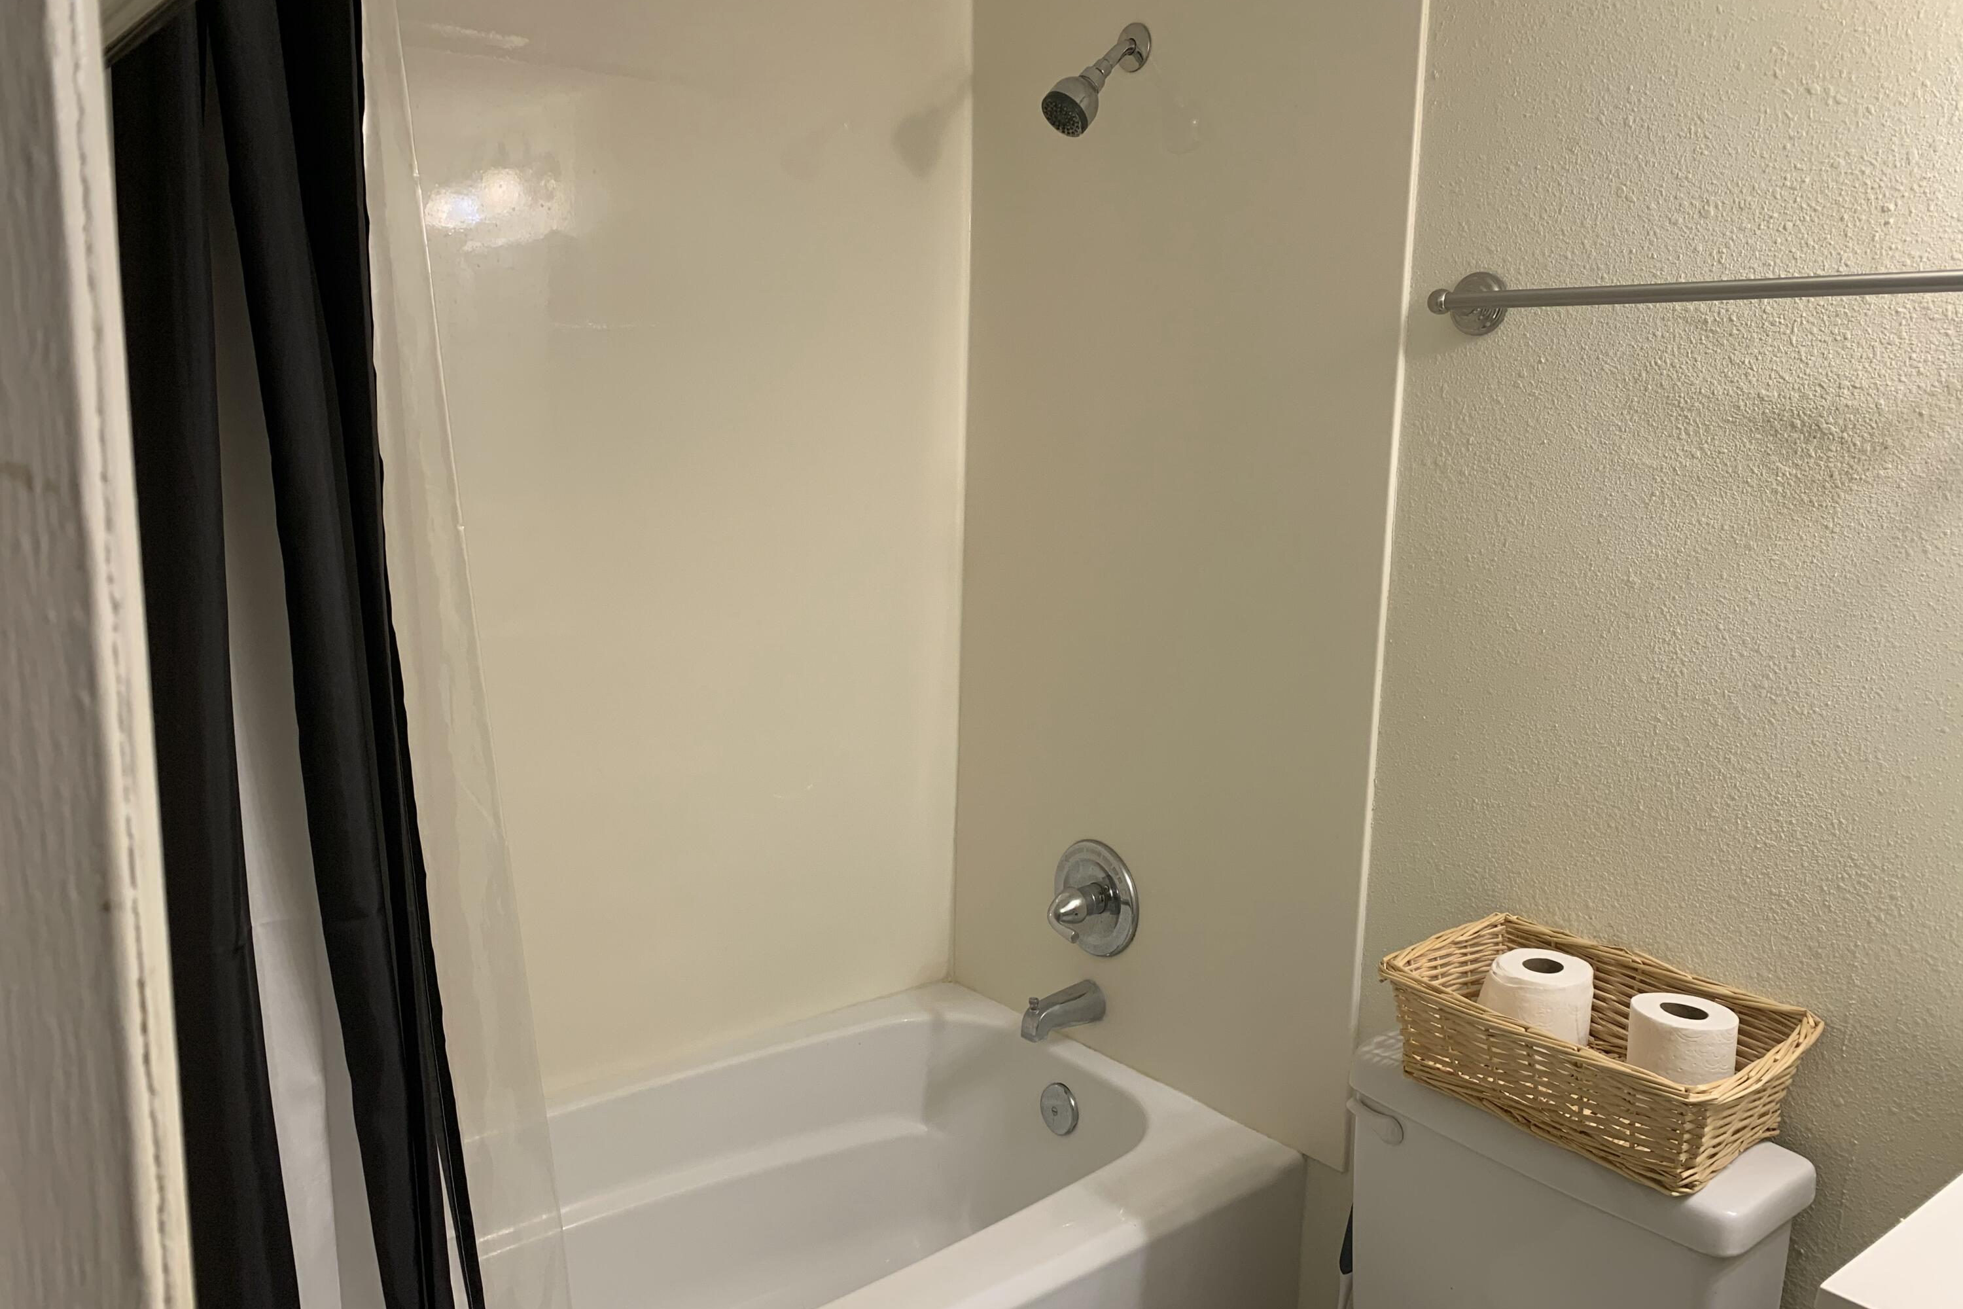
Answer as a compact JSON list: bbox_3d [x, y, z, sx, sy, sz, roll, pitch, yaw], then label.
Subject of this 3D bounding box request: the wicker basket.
[{"bbox_3d":[0.628,0.408,1.528,0.251,0.126,0.346,-7,12,-39],"label":"wicker basket"}]

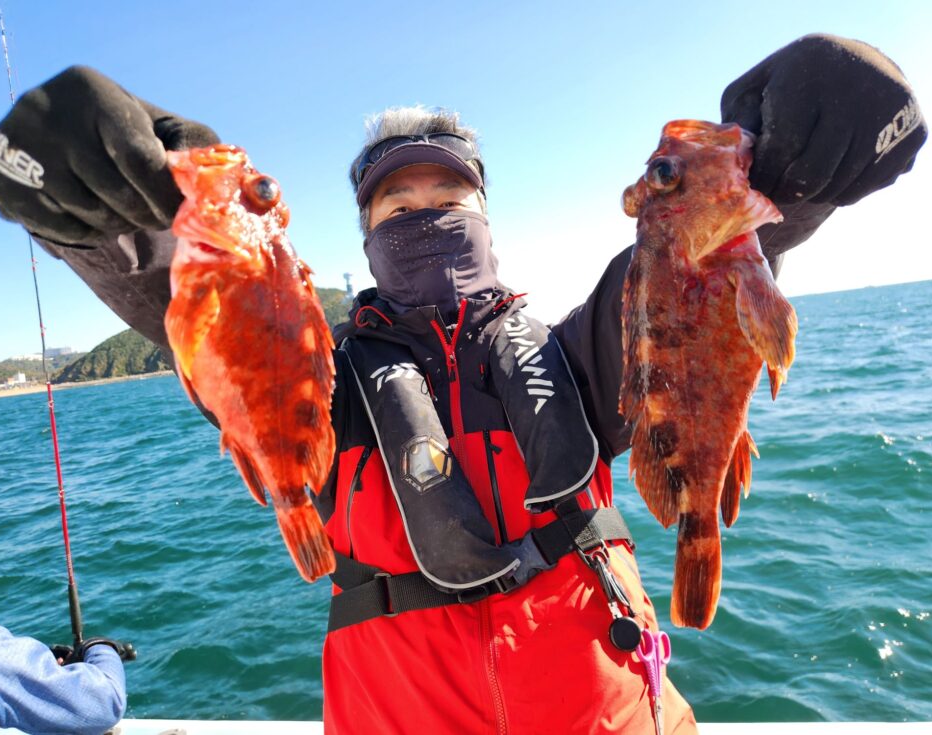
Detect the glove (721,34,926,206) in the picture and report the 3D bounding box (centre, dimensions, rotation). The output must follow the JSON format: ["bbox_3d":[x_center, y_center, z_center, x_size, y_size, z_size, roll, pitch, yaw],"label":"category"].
[{"bbox_3d":[0.255,-0.173,0.470,0.115,0.102,0.130,-7,-5,-14],"label":"glove"}]

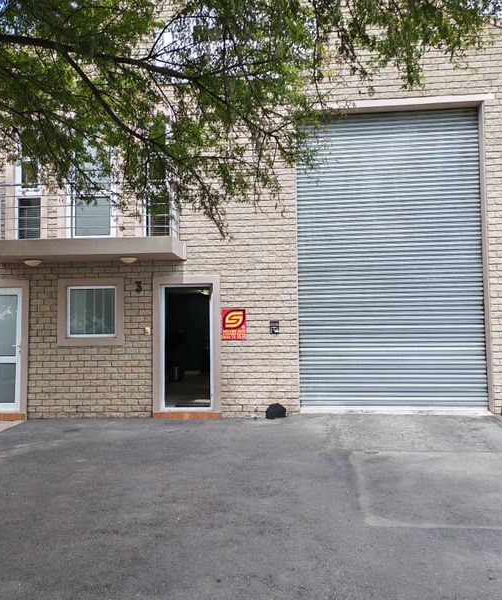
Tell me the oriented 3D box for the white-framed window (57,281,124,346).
[{"bbox_3d":[-2.704,0.216,10.598,1.185,1.145,0.140,-1,-4,7],"label":"white-framed window"}]

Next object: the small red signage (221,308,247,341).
[{"bbox_3d":[-0.269,0.406,10.235,0.419,0.516,0.030,-1,-4,7],"label":"small red signage"}]

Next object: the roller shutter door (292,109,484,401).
[{"bbox_3d":[2.285,-0.714,10.302,2.975,4.938,0.120,-1,-4,7],"label":"roller shutter door"}]

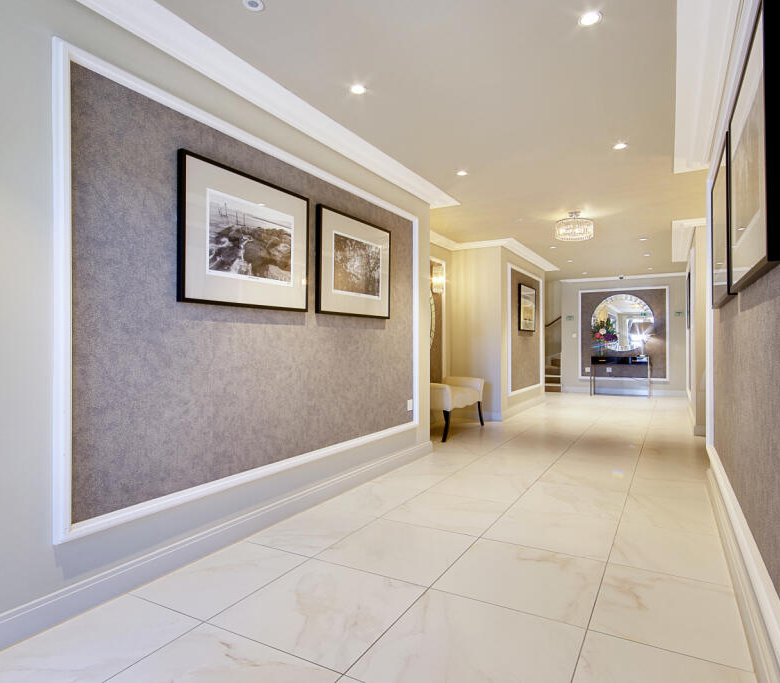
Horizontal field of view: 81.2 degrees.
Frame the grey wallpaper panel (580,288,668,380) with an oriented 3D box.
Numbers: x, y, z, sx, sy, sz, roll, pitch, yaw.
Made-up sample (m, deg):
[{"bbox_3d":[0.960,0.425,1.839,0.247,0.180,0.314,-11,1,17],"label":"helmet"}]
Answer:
[{"bbox_3d":[4.507,-0.128,8.807,1.523,1.761,0.020,0,0,29],"label":"grey wallpaper panel"}]

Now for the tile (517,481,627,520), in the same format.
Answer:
[{"bbox_3d":[1.216,1.046,3.020,0.610,0.010,0.586,0,0,29],"label":"tile"}]

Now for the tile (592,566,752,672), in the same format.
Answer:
[{"bbox_3d":[1.080,1.043,1.782,0.475,0.010,0.586,0,0,29],"label":"tile"}]

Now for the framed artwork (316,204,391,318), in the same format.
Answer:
[{"bbox_3d":[-0.230,-0.528,3.293,0.035,0.701,0.899,0,0,29],"label":"framed artwork"}]

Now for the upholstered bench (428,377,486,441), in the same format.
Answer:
[{"bbox_3d":[0.650,0.740,5.280,0.480,0.590,1.160,1,0,29],"label":"upholstered bench"}]

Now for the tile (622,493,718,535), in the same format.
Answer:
[{"bbox_3d":[1.718,1.058,2.811,0.480,0.010,0.600,1,0,29],"label":"tile"}]

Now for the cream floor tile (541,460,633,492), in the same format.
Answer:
[{"bbox_3d":[1.544,1.053,3.548,0.600,0.010,0.600,1,0,29],"label":"cream floor tile"}]

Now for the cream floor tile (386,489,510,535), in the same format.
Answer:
[{"bbox_3d":[0.361,1.048,2.798,0.610,0.010,0.586,0,0,29],"label":"cream floor tile"}]

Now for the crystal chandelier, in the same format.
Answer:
[{"bbox_3d":[1.875,-1.170,4.620,0.360,0.270,0.360,1,0,29],"label":"crystal chandelier"}]

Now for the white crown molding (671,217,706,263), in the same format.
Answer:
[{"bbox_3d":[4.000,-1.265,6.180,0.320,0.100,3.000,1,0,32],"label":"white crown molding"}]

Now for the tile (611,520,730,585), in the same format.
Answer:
[{"bbox_3d":[1.403,1.058,2.308,0.480,0.010,0.600,1,0,29],"label":"tile"}]

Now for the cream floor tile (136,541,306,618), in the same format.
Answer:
[{"bbox_3d":[-0.734,1.049,2.043,0.451,0.010,0.586,0,0,29],"label":"cream floor tile"}]

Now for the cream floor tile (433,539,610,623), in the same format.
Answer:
[{"bbox_3d":[0.595,1.045,2.027,0.610,0.010,0.586,0,0,29],"label":"cream floor tile"}]

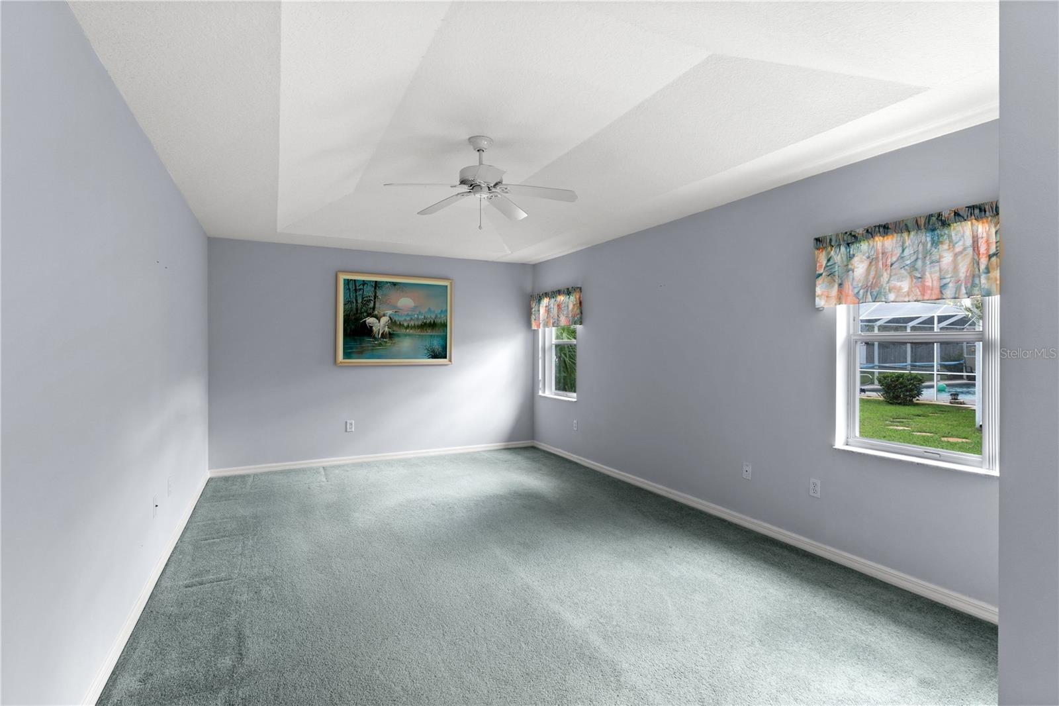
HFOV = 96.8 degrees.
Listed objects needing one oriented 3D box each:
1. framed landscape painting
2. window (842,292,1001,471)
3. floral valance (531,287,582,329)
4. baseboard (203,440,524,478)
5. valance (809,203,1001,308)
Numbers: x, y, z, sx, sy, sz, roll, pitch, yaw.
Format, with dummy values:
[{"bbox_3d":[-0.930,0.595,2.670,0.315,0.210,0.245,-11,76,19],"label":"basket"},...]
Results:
[{"bbox_3d":[-1.552,-0.380,5.532,1.330,1.050,0.040,0,1,-25],"label":"framed landscape painting"},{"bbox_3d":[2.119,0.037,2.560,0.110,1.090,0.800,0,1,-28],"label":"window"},{"bbox_3d":[0.311,-0.528,5.719,0.090,0.440,1.050,0,1,-28],"label":"floral valance"},{"bbox_3d":[-1.600,1.211,5.544,3.645,0.078,0.018,0,1,-25],"label":"baseboard"},{"bbox_3d":[2.043,-0.490,2.484,0.090,0.445,1.010,0,1,-28],"label":"valance"}]

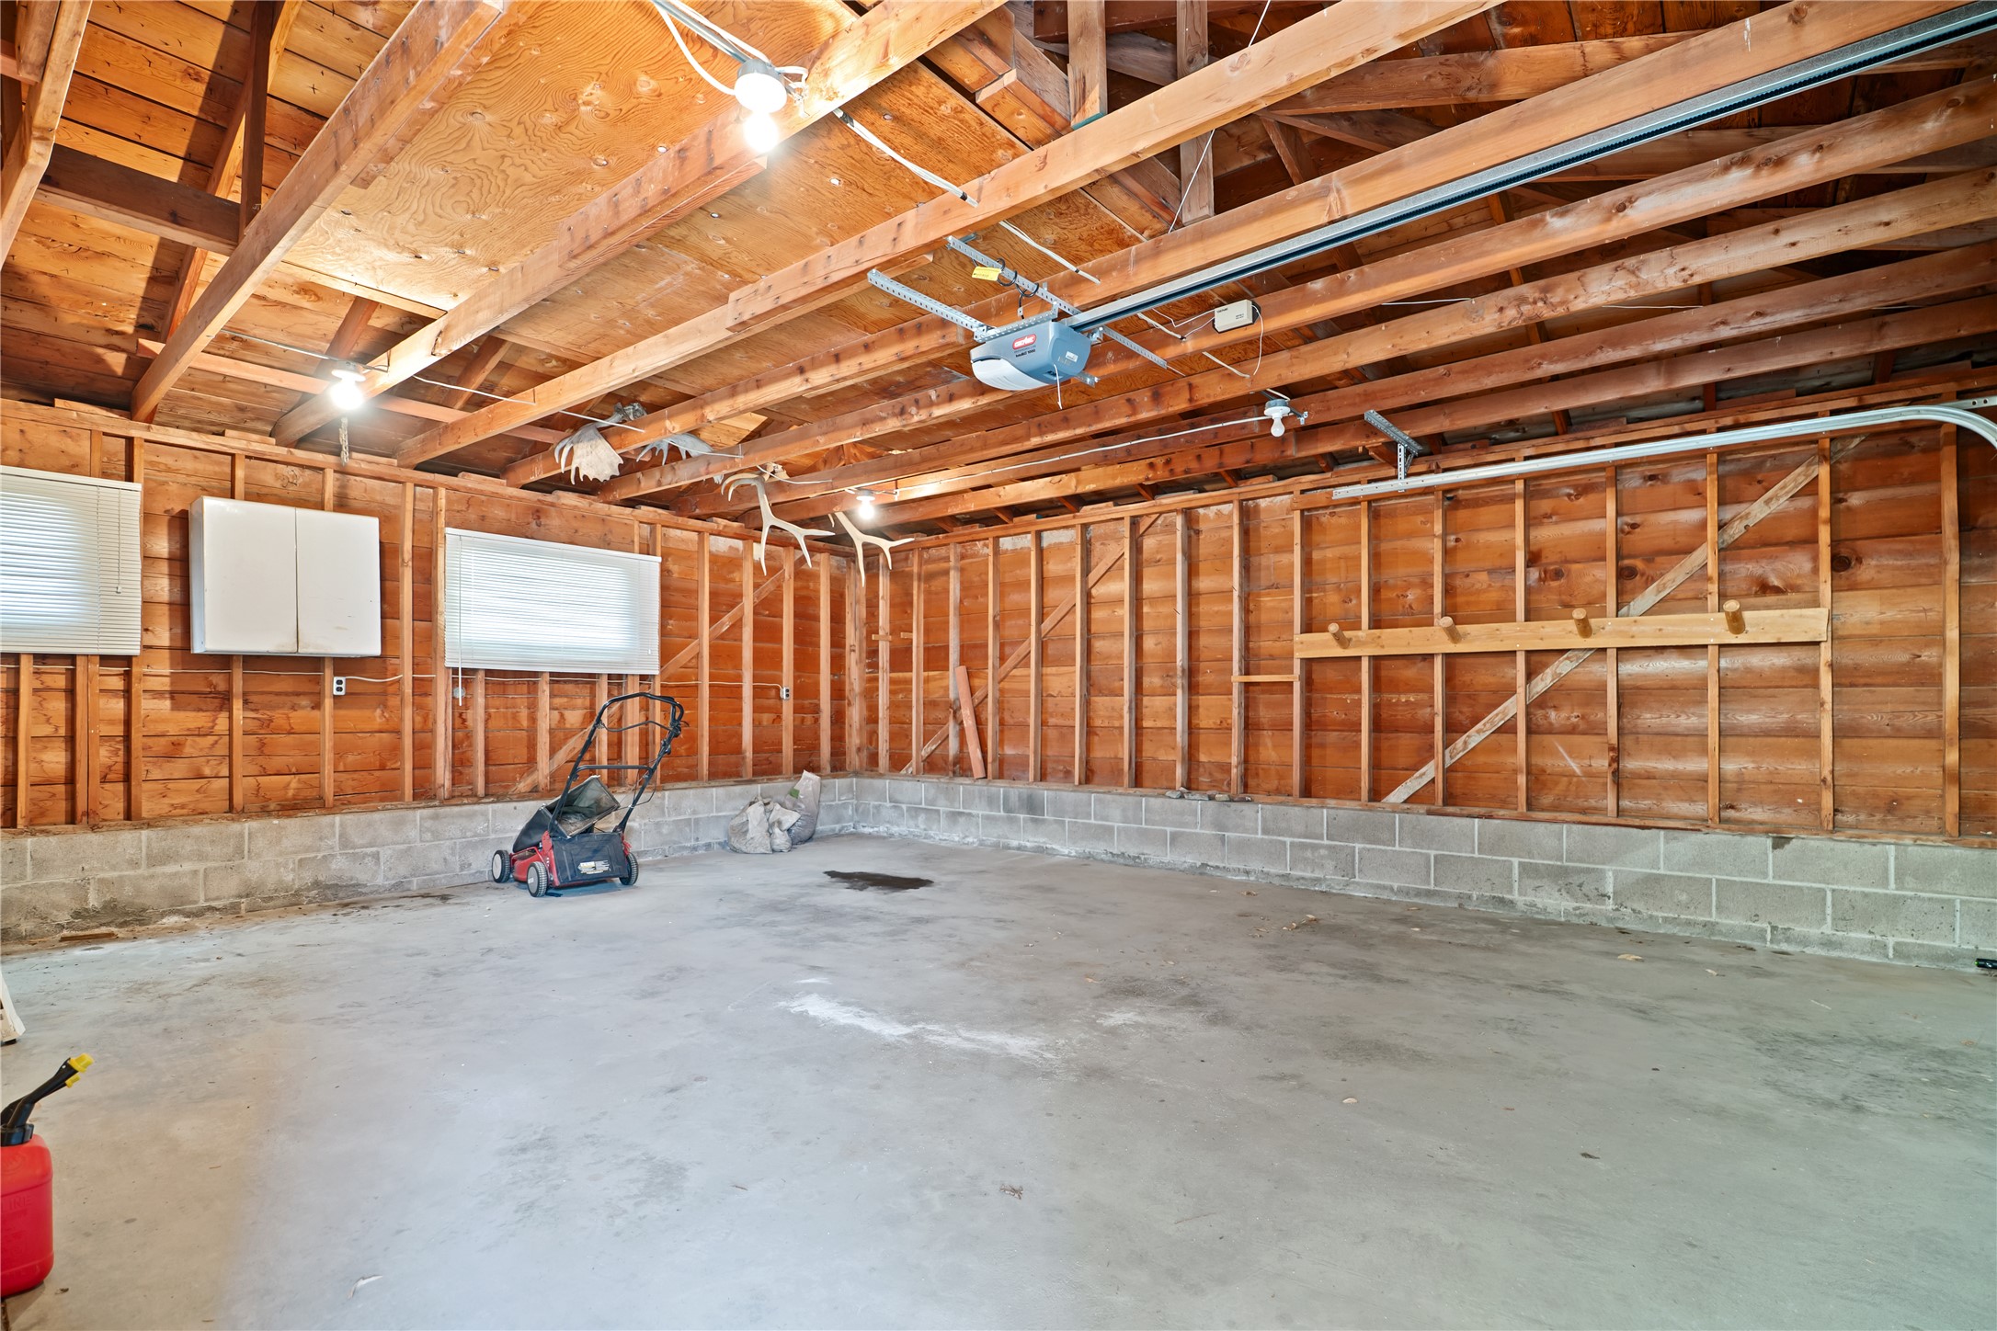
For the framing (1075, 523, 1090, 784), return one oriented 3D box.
[{"bbox_3d":[0.618,-0.089,6.571,0.040,1.938,0.090,-2,-3,39],"label":"framing"}]

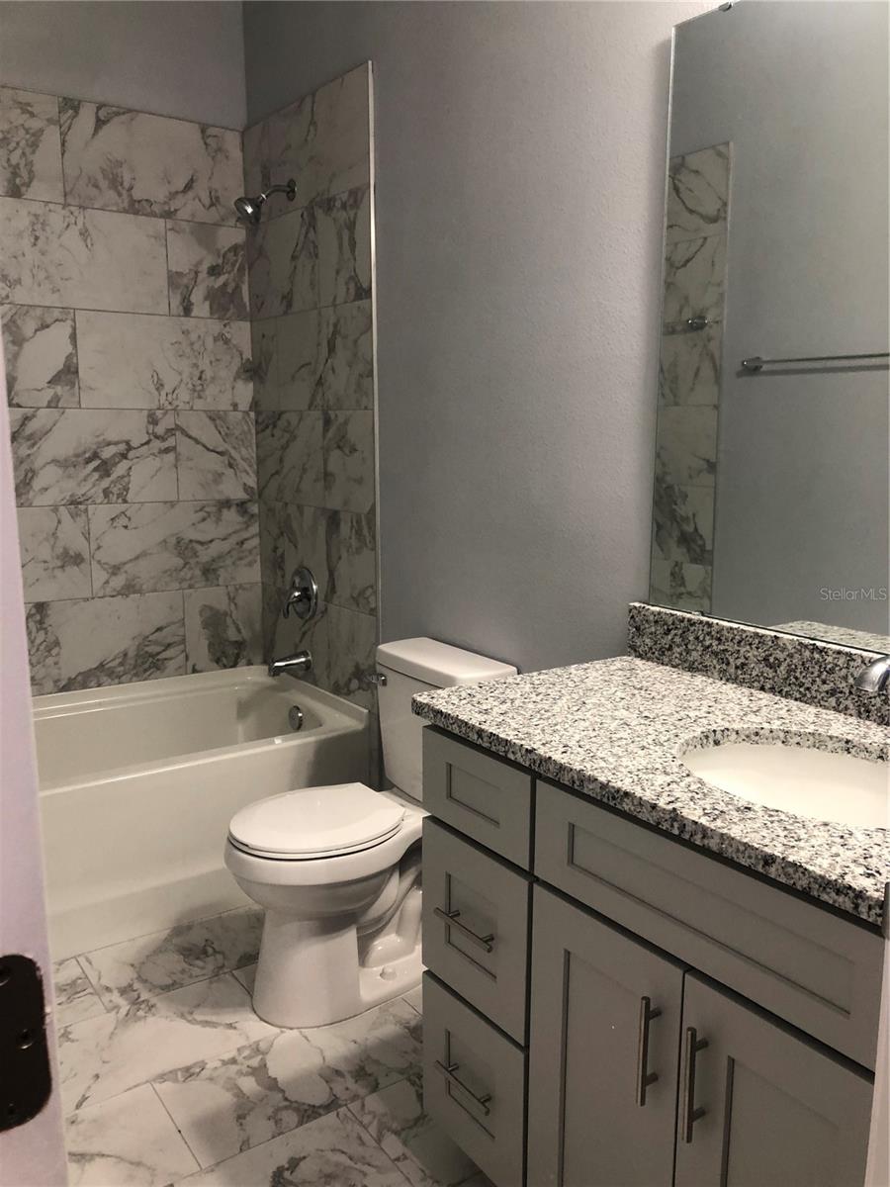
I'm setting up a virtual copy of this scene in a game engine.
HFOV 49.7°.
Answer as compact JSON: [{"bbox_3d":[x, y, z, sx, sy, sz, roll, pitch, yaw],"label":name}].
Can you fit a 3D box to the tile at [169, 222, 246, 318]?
[{"bbox_3d":[-0.796,-1.085,3.242,0.286,0.305,0.012,-7,12,-34],"label":"tile"}]

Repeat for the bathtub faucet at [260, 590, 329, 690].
[{"bbox_3d":[-0.509,0.130,3.178,0.140,0.290,0.150,-7,12,-36],"label":"bathtub faucet"}]

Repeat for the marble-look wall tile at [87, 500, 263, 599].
[{"bbox_3d":[-0.927,-0.166,3.328,0.592,0.304,0.010,-7,12,-35],"label":"marble-look wall tile"}]

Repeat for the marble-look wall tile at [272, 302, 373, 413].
[{"bbox_3d":[-0.376,-0.727,2.980,0.012,0.305,0.600,-7,12,-36],"label":"marble-look wall tile"}]

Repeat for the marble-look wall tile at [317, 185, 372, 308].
[{"bbox_3d":[-0.292,-1.008,2.808,0.010,0.304,0.309,-7,12,-35],"label":"marble-look wall tile"}]

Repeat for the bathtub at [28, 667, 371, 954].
[{"bbox_3d":[-1.078,0.636,2.869,1.520,0.505,0.785,-7,12,-35],"label":"bathtub"}]

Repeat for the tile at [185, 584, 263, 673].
[{"bbox_3d":[-0.803,0.121,3.469,0.283,0.304,0.010,-7,12,-35],"label":"tile"}]

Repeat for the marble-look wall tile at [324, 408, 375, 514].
[{"bbox_3d":[-0.288,-0.403,2.912,0.012,0.305,0.298,-7,12,-36],"label":"marble-look wall tile"}]

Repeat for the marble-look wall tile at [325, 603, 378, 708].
[{"bbox_3d":[-0.287,0.197,3.014,0.012,0.295,0.300,-7,12,-36],"label":"marble-look wall tile"}]

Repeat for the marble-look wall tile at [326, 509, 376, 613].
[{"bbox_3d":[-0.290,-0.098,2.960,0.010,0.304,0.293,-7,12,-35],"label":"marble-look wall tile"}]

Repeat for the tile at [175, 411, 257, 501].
[{"bbox_3d":[-0.797,-0.481,3.348,0.284,0.305,0.012,-7,12,-34],"label":"tile"}]

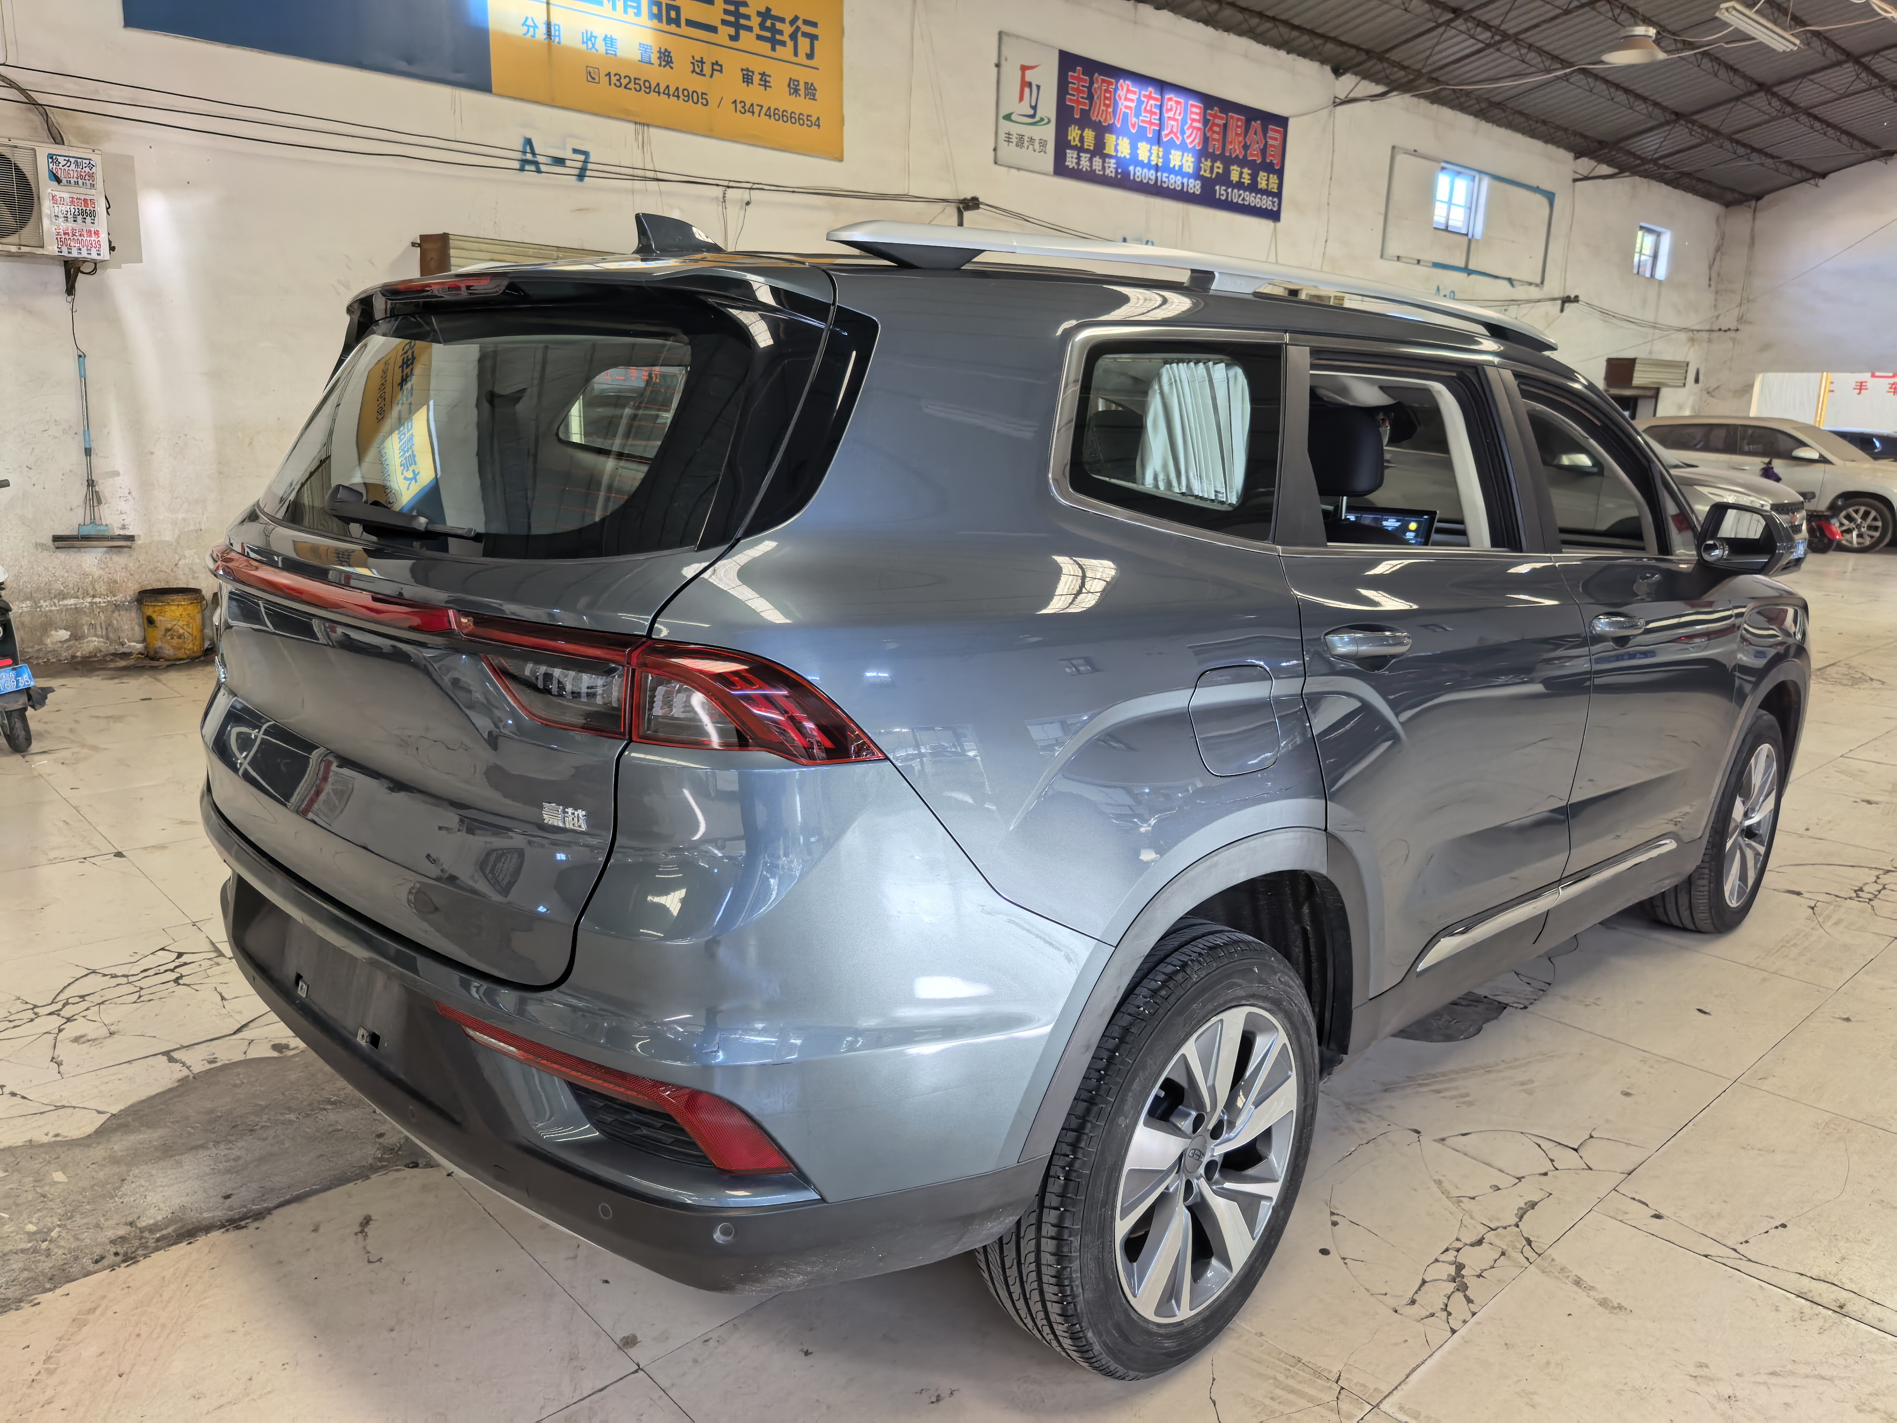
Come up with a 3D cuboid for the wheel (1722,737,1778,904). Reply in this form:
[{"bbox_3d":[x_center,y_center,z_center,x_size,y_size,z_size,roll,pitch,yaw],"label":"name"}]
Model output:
[{"bbox_3d":[2.376,0.333,4.028,0.500,0.500,0.170,-10,17,-44],"label":"wheel"}]

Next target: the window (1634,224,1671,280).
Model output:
[{"bbox_3d":[10.976,-7.166,20.587,1.238,0.706,0.130,-9,16,-41],"label":"window"}]

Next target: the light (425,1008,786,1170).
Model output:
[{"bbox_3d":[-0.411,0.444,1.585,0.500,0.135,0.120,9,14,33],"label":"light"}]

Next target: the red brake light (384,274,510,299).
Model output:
[{"bbox_3d":[-0.734,-0.613,1.907,0.050,0.038,0.400,-10,17,-43],"label":"red brake light"}]

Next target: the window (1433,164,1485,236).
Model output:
[{"bbox_3d":[6.434,-6.430,16.650,1.200,0.750,0.130,-9,16,-41],"label":"window"}]

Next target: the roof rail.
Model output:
[{"bbox_3d":[0.656,-0.766,2.407,2.250,0.110,0.090,-10,17,-43],"label":"roof rail"}]

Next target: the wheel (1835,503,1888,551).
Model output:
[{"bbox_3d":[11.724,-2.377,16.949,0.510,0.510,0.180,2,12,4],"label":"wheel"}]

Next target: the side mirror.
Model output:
[{"bbox_3d":[1.916,-0.404,3.140,0.140,0.175,0.200,-8,15,-37],"label":"side mirror"}]

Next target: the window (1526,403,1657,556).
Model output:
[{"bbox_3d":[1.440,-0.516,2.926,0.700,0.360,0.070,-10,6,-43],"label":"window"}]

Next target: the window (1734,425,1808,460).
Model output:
[{"bbox_3d":[10.742,-3.487,17.100,1.000,0.440,0.090,2,-3,4],"label":"window"}]

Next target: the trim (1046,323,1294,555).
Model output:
[{"bbox_3d":[0.349,-0.382,1.881,0.600,0.340,0.060,-10,1,-40],"label":"trim"}]

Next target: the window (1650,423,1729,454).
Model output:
[{"bbox_3d":[10.468,-3.867,18.600,0.100,0.380,1.200,-8,15,-37],"label":"window"}]

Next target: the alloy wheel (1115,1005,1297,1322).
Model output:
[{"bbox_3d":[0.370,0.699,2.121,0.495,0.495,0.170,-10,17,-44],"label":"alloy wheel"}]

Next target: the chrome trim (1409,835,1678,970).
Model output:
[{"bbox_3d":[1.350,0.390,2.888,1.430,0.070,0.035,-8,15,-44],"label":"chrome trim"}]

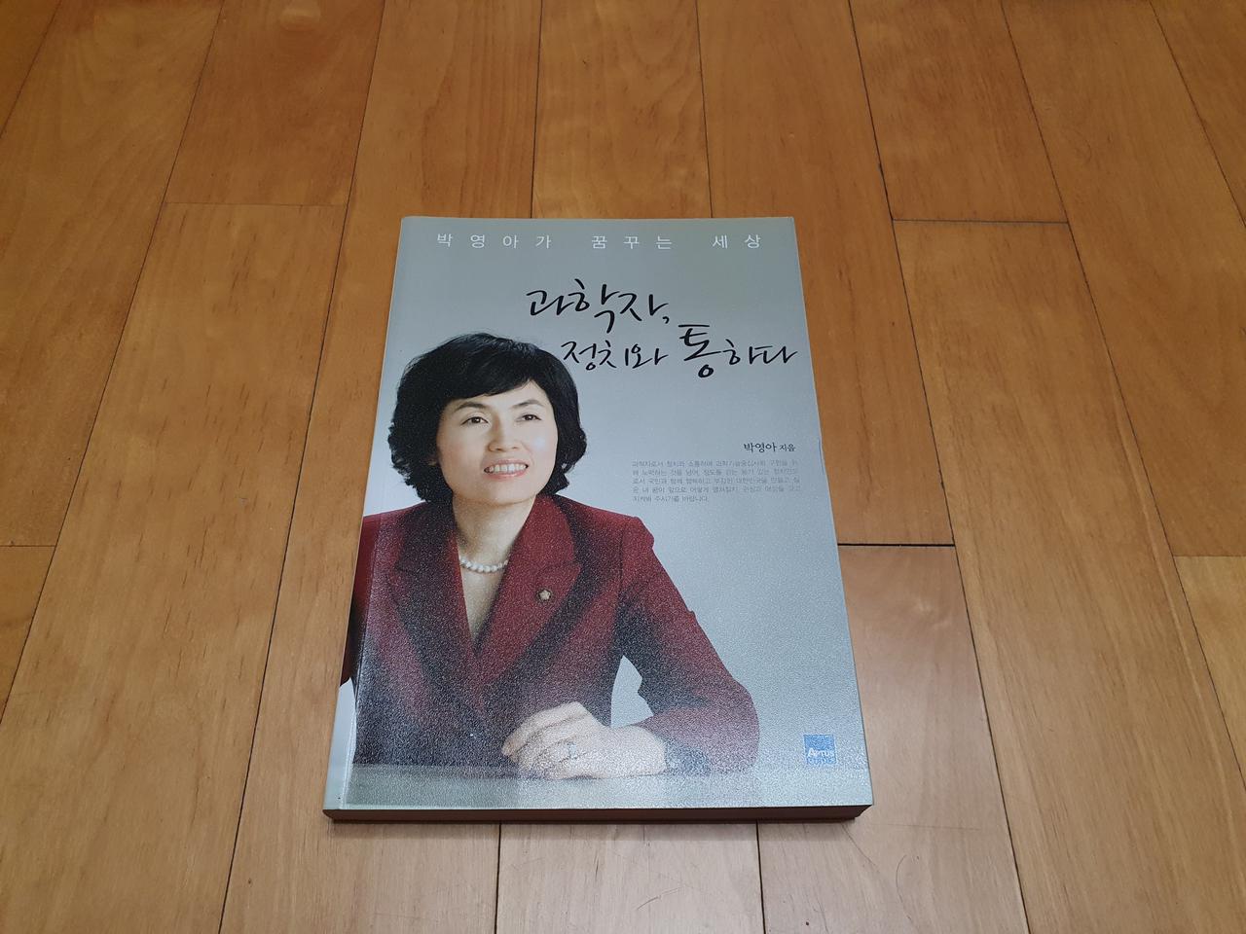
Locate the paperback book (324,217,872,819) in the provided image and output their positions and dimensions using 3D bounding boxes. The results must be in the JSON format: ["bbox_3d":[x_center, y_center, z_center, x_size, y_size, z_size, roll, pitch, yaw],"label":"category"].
[{"bbox_3d":[-0.008,0.003,0.320,0.153,0.017,0.220,0,62,-2],"label":"paperback book"}]

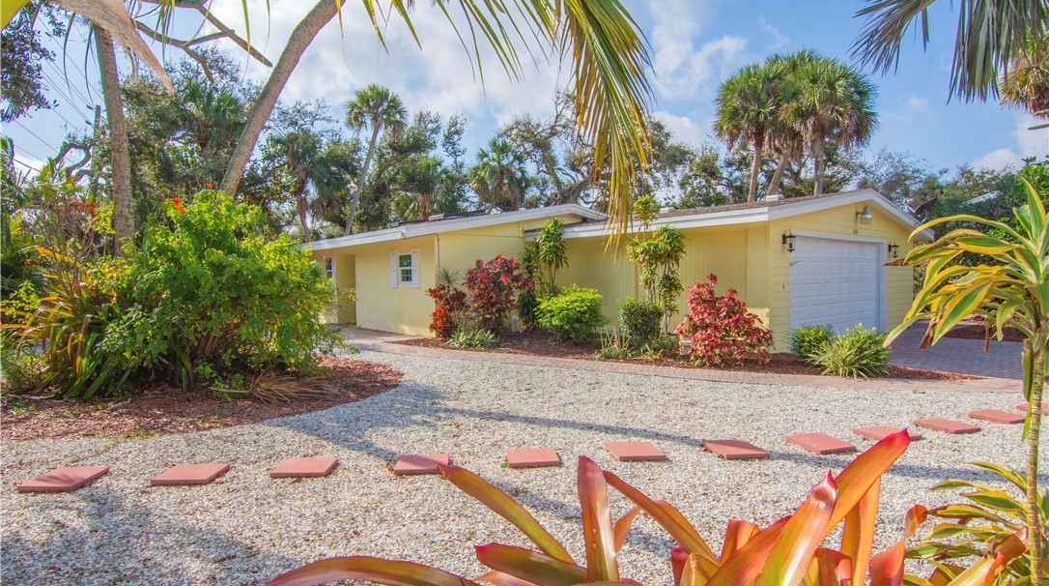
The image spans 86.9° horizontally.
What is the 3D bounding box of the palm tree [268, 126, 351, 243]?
[{"bbox_3d":[-9.767,-3.339,24.910,3.700,8.300,3.700,0,2,0],"label":"palm tree"}]

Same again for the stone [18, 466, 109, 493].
[{"bbox_3d":[-3.632,1.473,4.380,0.406,0.042,0.406,-1,1,-3],"label":"stone"}]

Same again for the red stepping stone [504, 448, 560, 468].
[{"bbox_3d":[0.070,1.426,4.780,0.406,0.042,0.406,-1,1,-4],"label":"red stepping stone"}]

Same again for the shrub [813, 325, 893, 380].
[{"bbox_3d":[5.006,0.877,8.450,1.030,0.767,0.950,0,1,31],"label":"shrub"}]

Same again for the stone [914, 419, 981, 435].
[{"bbox_3d":[4.224,1.337,5.527,0.400,0.045,0.400,-1,2,-18],"label":"stone"}]

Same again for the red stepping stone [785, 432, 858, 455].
[{"bbox_3d":[2.669,1.361,4.977,0.400,0.045,0.400,-1,2,-15],"label":"red stepping stone"}]

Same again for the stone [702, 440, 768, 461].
[{"bbox_3d":[1.848,1.370,4.837,0.400,0.045,0.400,-1,2,-9],"label":"stone"}]

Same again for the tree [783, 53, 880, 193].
[{"bbox_3d":[12.664,-4.574,23.300,3.600,10.733,3.600,0,1,29],"label":"tree"}]

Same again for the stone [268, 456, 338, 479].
[{"bbox_3d":[-1.751,1.401,4.432,0.400,0.045,0.400,0,2,-5],"label":"stone"}]

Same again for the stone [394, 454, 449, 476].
[{"bbox_3d":[-0.850,1.438,4.640,0.406,0.042,0.406,-1,1,-4],"label":"stone"}]

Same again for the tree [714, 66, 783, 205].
[{"bbox_3d":[10.117,-4.843,24.869,3.500,11.100,3.500,0,2,0],"label":"tree"}]

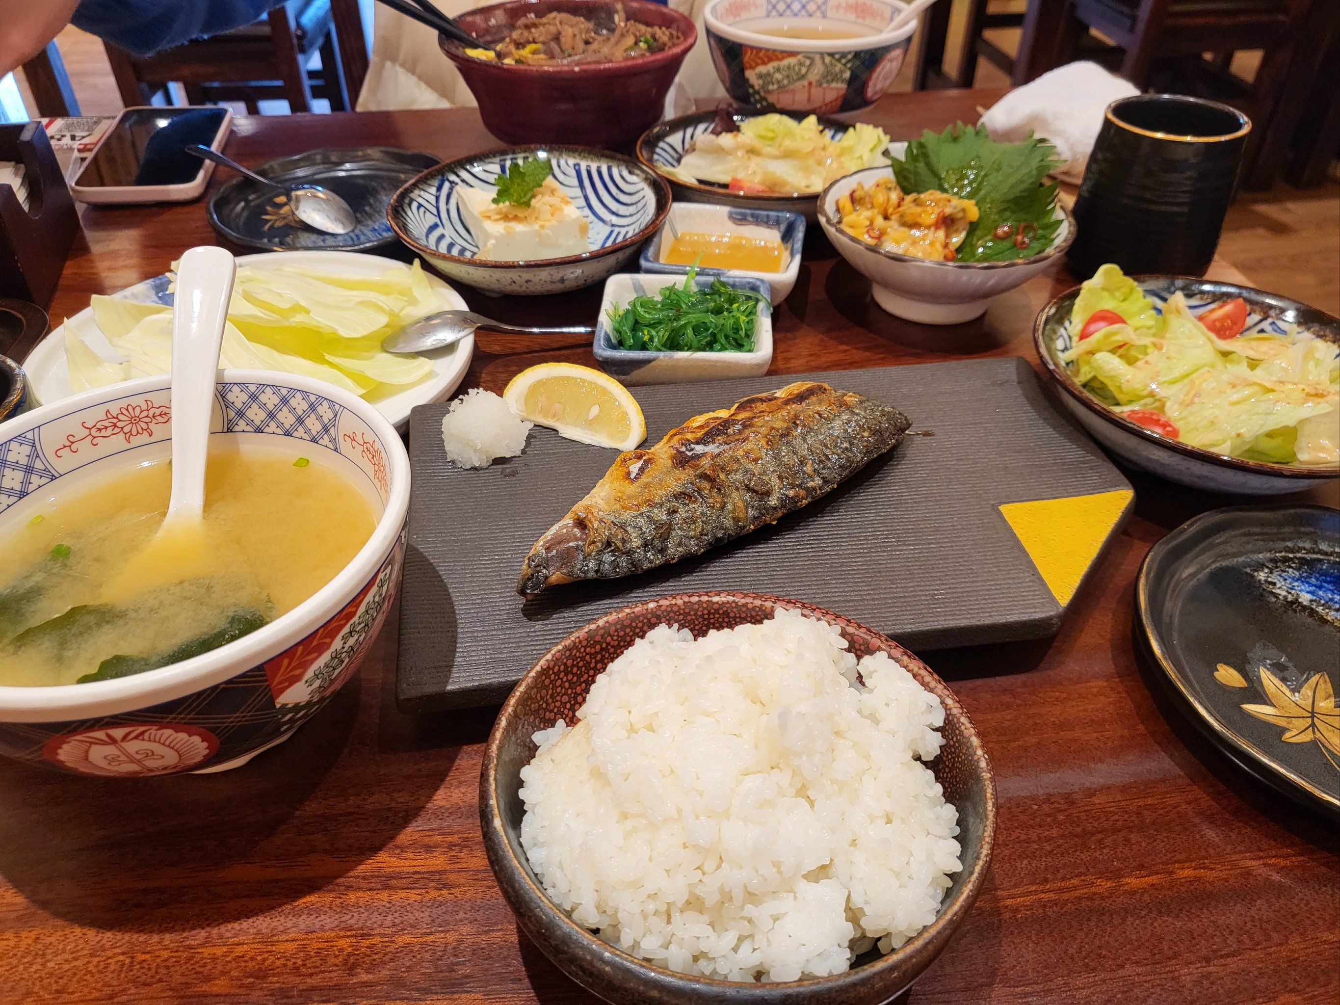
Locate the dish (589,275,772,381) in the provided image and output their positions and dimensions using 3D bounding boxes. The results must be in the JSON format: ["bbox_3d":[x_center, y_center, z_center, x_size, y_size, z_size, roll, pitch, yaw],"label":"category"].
[{"bbox_3d":[0.008,-0.080,0.490,0.082,0.027,0.075,2,40,2],"label":"dish"}]

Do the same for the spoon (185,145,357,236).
[{"bbox_3d":[-0.243,-0.193,0.610,0.131,0.018,0.029,26,45,13],"label":"spoon"}]

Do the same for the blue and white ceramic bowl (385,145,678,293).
[{"bbox_3d":[-0.074,-0.149,0.561,0.151,0.042,0.151,0,40,0],"label":"blue and white ceramic bowl"}]

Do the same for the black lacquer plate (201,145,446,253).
[{"bbox_3d":[-0.195,-0.174,0.605,0.150,0.023,0.150,0,40,0],"label":"black lacquer plate"}]

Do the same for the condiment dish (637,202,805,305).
[{"bbox_3d":[0.032,-0.133,0.553,0.082,0.027,0.076,7,40,8],"label":"condiment dish"}]

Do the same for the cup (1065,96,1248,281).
[{"bbox_3d":[0.267,-0.171,0.556,0.074,0.083,0.074,0,40,0],"label":"cup"}]

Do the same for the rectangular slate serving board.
[{"bbox_3d":[0.040,0.002,0.397,0.281,0.016,0.162,-6,40,-7],"label":"rectangular slate serving board"}]

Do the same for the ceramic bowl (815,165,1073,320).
[{"bbox_3d":[0.142,-0.131,0.533,0.128,0.051,0.128,0,40,0],"label":"ceramic bowl"}]

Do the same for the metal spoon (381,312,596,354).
[{"bbox_3d":[-0.077,-0.081,0.477,0.115,0.020,0.029,-8,40,-22],"label":"metal spoon"}]

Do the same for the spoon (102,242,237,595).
[{"bbox_3d":[-0.164,-0.015,0.340,0.044,0.034,0.155,-2,73,-2],"label":"spoon"}]

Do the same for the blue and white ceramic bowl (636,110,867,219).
[{"bbox_3d":[0.053,-0.195,0.616,0.146,0.042,0.146,0,40,0],"label":"blue and white ceramic bowl"}]

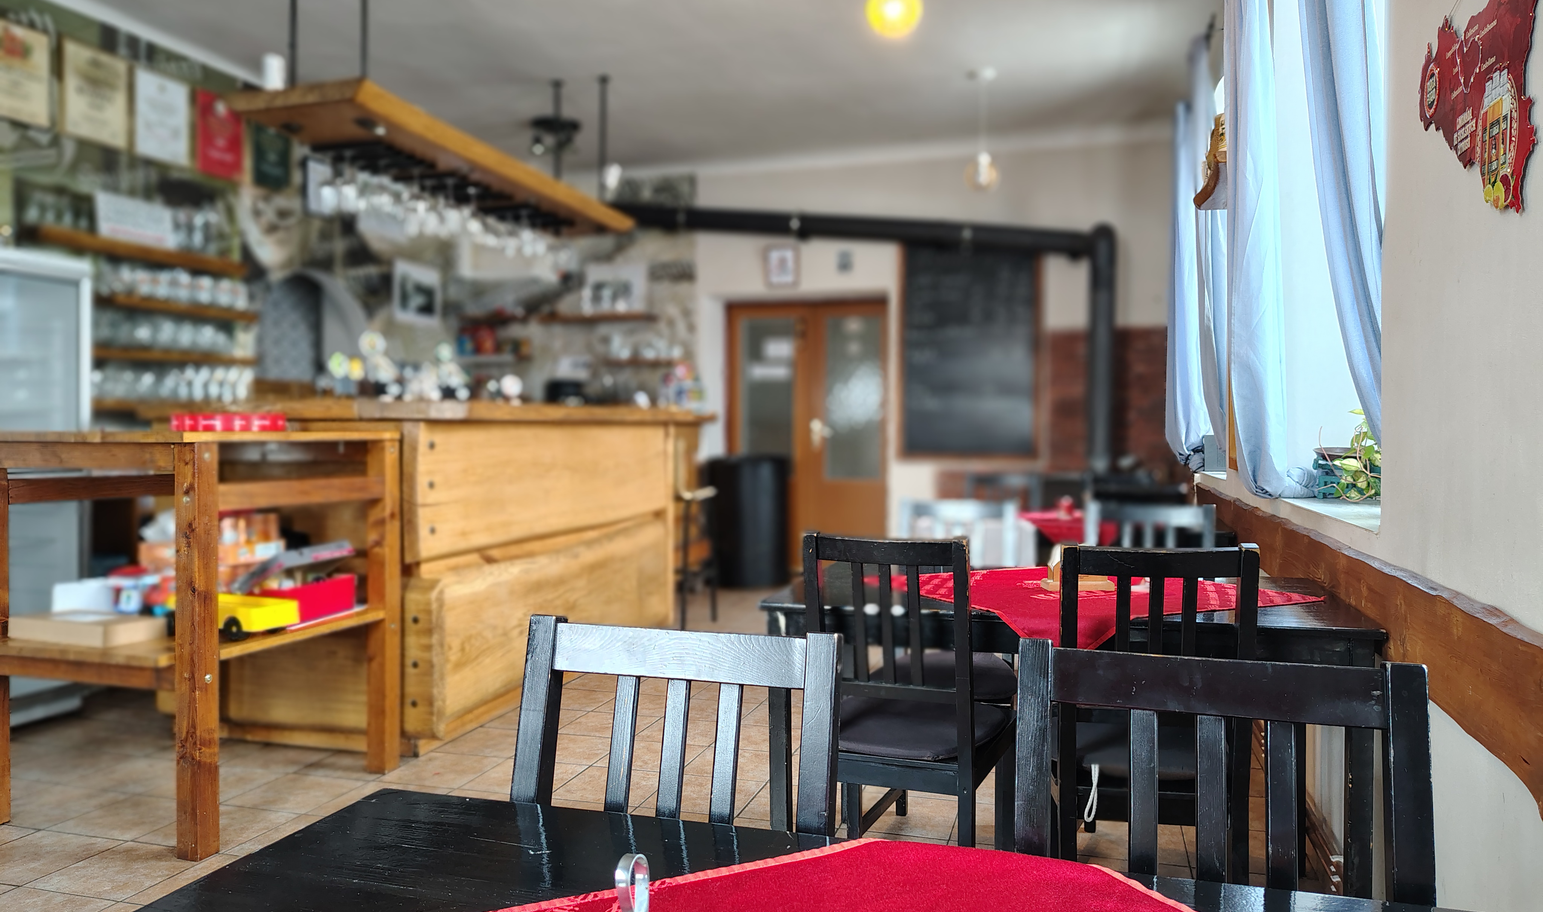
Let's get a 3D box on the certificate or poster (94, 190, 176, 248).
[{"bbox_3d":[-2.922,-1.075,4.915,0.020,0.200,0.410,-7,-1,17],"label":"certificate or poster"}]

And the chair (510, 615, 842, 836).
[{"bbox_3d":[-0.171,0.639,0.968,0.420,0.900,0.490,0,2,19],"label":"chair"}]

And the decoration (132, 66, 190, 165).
[{"bbox_3d":[-3.006,-1.670,5.290,0.020,0.420,0.320,0,1,17],"label":"decoration"}]

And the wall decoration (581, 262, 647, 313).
[{"bbox_3d":[-1.155,-1.239,7.913,0.510,0.380,0.020,0,2,17],"label":"wall decoration"}]

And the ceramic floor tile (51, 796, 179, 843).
[{"bbox_3d":[-1.855,1.053,3.114,0.305,0.010,0.305,0,2,17],"label":"ceramic floor tile"}]

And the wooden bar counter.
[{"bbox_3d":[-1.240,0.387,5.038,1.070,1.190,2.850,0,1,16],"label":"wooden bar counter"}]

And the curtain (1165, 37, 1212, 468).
[{"bbox_3d":[1.731,-0.732,4.422,0.170,1.630,0.550,0,2,14],"label":"curtain"}]

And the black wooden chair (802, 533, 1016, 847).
[{"bbox_3d":[0.308,0.606,2.377,0.420,0.900,0.460,0,2,20],"label":"black wooden chair"}]

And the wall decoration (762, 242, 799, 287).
[{"bbox_3d":[0.068,-1.352,7.592,0.255,0.315,0.020,0,2,17],"label":"wall decoration"}]

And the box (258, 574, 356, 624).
[{"bbox_3d":[-1.492,0.458,3.433,0.161,0.113,0.262,0,2,17],"label":"box"}]

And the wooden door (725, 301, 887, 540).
[{"bbox_3d":[0.277,-0.138,8.232,1.264,2.069,0.080,0,1,16],"label":"wooden door"}]

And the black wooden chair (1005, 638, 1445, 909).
[{"bbox_3d":[0.363,0.628,0.827,0.410,0.890,0.490,0,1,19],"label":"black wooden chair"}]

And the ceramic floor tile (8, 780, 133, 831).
[{"bbox_3d":[-2.121,1.036,3.155,0.300,0.010,0.300,0,1,16],"label":"ceramic floor tile"}]

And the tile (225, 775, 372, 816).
[{"bbox_3d":[-1.451,1.030,3.275,0.300,0.010,0.300,0,1,16],"label":"tile"}]

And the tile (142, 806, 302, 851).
[{"bbox_3d":[-1.560,1.053,3.025,0.305,0.010,0.305,0,2,17],"label":"tile"}]

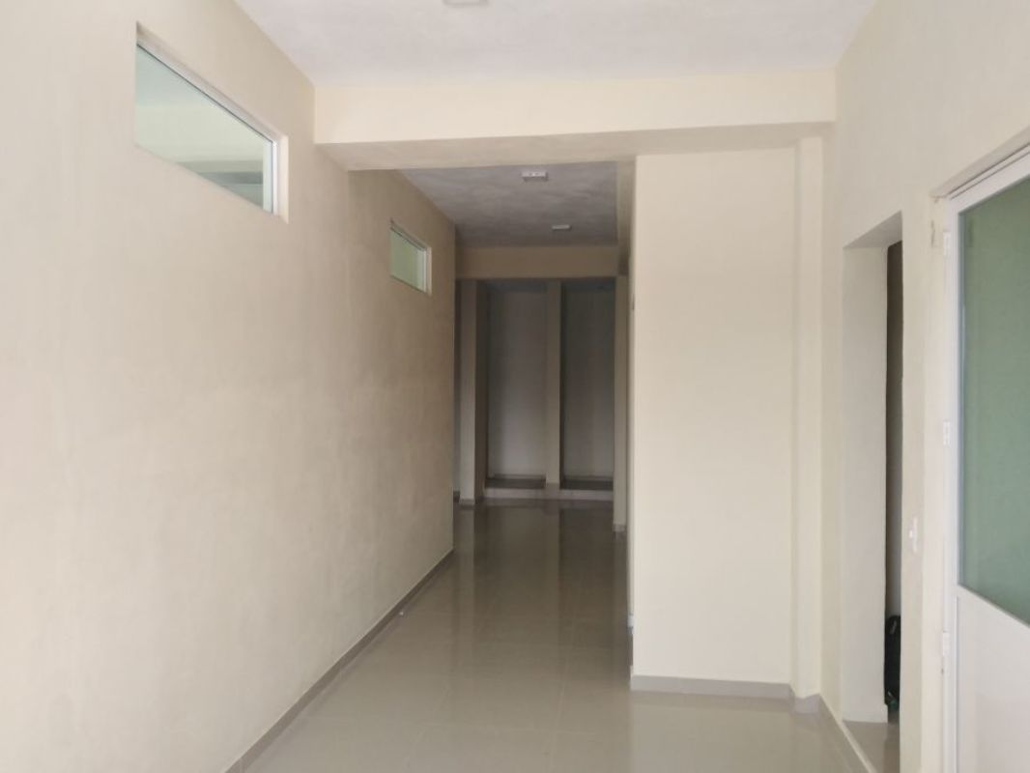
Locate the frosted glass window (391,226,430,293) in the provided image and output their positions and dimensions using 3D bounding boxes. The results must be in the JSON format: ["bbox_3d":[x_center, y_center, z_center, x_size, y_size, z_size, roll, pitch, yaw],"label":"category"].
[{"bbox_3d":[-0.832,-0.955,5.899,0.070,0.396,1.179,0,0,7],"label":"frosted glass window"}]

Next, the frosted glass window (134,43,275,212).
[{"bbox_3d":[-1.194,-0.965,3.046,0.070,0.394,1.138,0,0,7],"label":"frosted glass window"}]

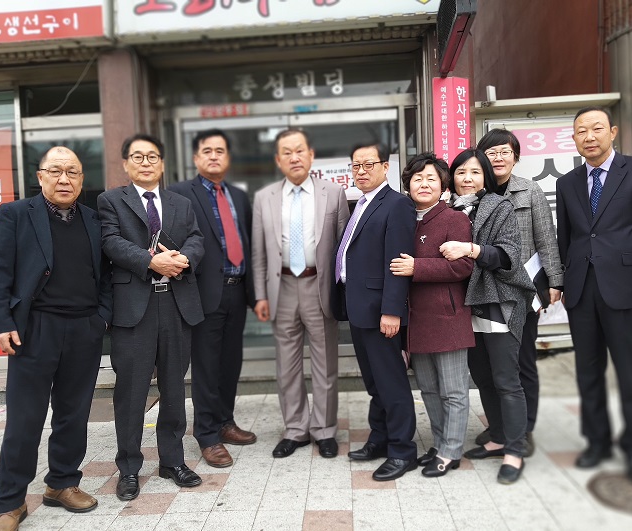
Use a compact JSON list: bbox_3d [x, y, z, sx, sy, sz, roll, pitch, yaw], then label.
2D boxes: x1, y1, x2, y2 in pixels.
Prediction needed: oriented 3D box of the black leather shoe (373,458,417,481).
[{"bbox_3d":[0.389,0.950,2.677,0.285,0.105,0.105,-5,4,-38],"label":"black leather shoe"}]

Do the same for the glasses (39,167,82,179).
[{"bbox_3d":[-1.078,-0.396,2.348,0.148,0.047,0.145,-4,3,-26],"label":"glasses"}]

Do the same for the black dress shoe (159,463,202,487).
[{"bbox_3d":[-0.676,0.996,2.742,0.295,0.110,0.105,0,3,43],"label":"black dress shoe"}]

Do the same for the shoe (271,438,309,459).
[{"bbox_3d":[-0.130,0.956,3.030,0.105,0.100,0.285,0,4,39],"label":"shoe"}]

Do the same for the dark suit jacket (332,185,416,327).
[{"bbox_3d":[0.297,-0.049,2.805,0.350,0.700,0.490,-4,3,-37],"label":"dark suit jacket"}]

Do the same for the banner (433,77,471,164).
[{"bbox_3d":[0.994,-0.987,4.038,0.280,0.780,0.070,-3,3,-7],"label":"banner"}]

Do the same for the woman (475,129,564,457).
[{"bbox_3d":[1.044,0.124,2.913,0.500,1.670,0.360,-1,3,20],"label":"woman"}]

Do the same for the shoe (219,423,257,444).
[{"bbox_3d":[-0.476,0.962,3.185,0.285,0.105,0.105,-1,3,23],"label":"shoe"}]

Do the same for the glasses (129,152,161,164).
[{"bbox_3d":[-0.801,-0.500,2.579,0.147,0.048,0.145,-3,3,-16],"label":"glasses"}]

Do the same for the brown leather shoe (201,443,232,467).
[{"bbox_3d":[-0.529,0.980,2.956,0.110,0.110,0.290,-4,3,-26],"label":"brown leather shoe"}]

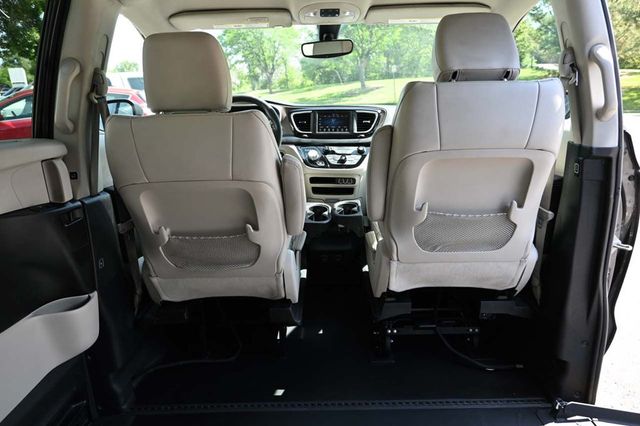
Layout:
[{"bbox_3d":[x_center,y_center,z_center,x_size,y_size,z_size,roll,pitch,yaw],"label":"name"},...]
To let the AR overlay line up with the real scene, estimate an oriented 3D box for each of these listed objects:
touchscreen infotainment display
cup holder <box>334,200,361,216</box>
[{"bbox_3d":[0.067,-0.457,2.130,0.172,0.115,0.025,0,-7,1],"label":"touchscreen infotainment display"},{"bbox_3d":[0.120,-0.011,1.860,0.110,0.080,0.120,0,15,1],"label":"cup holder"}]

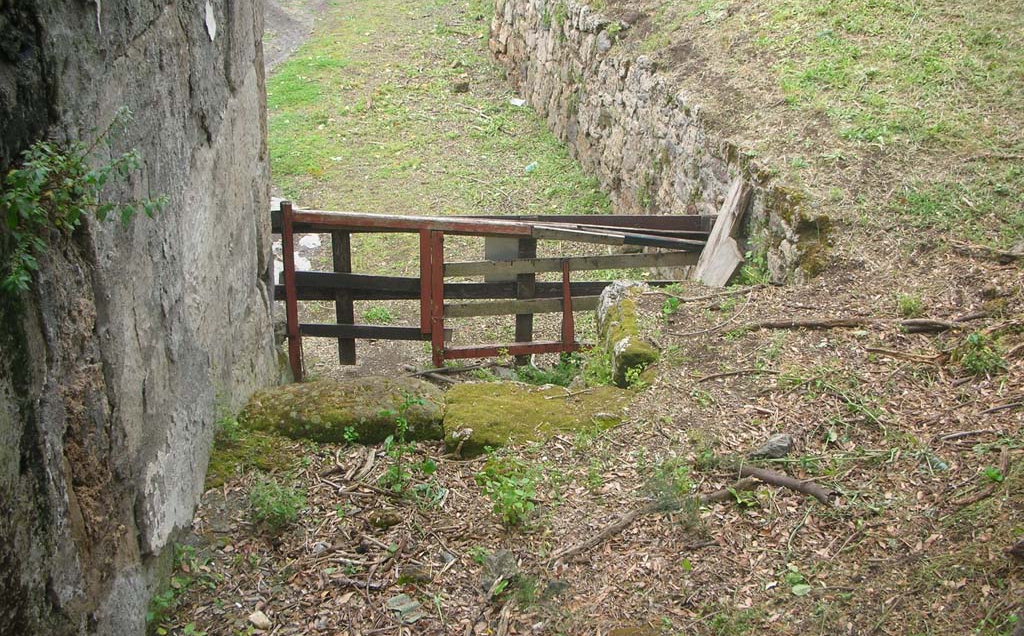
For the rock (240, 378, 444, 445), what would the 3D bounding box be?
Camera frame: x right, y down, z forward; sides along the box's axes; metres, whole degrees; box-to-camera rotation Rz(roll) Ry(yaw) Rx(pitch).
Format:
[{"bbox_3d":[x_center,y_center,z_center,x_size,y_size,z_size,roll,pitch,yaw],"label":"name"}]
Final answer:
[{"bbox_3d":[-0.863,0.458,5.375,1.040,0.190,0.380,1,28,-1],"label":"rock"}]

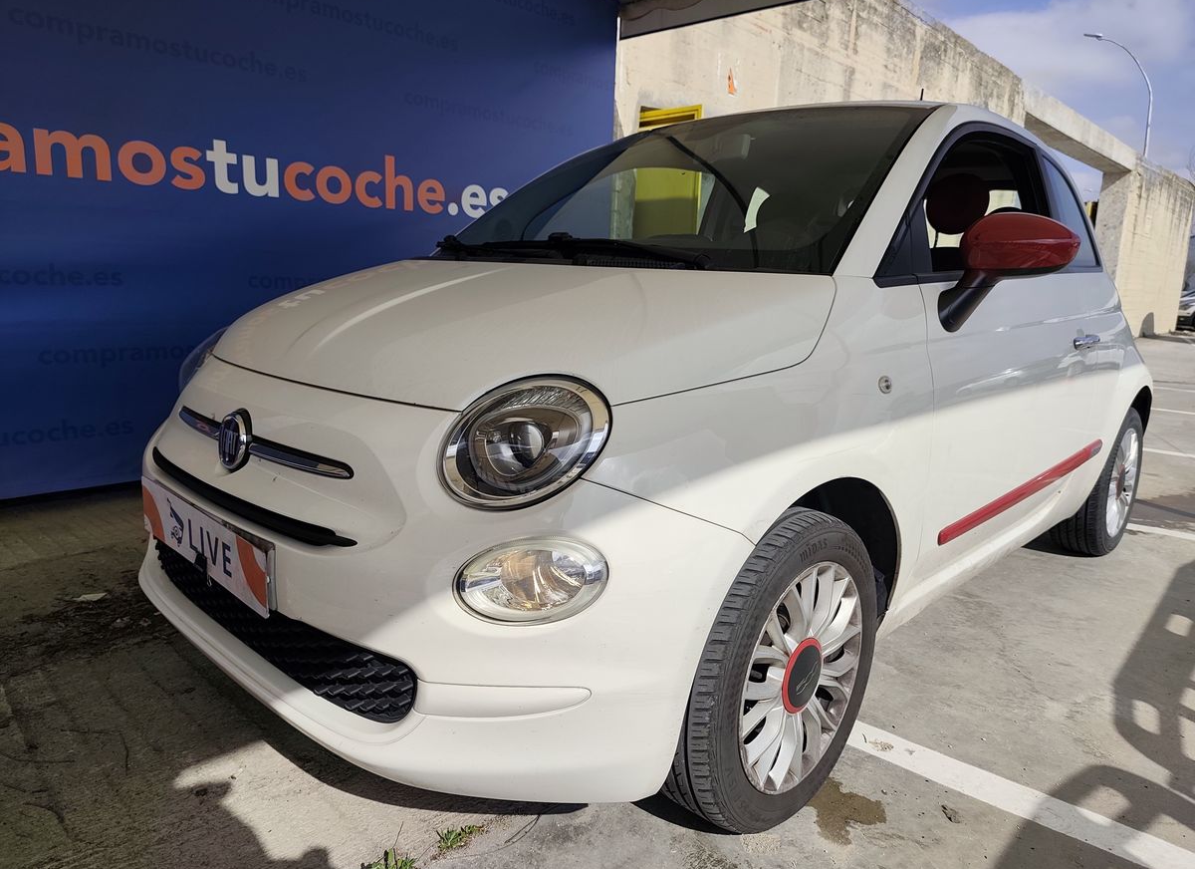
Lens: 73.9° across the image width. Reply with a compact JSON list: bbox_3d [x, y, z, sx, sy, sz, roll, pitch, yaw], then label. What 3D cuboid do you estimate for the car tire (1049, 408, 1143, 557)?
[{"bbox_3d":[1.935,0.172,3.078,0.580,0.578,0.190,-9,14,-44],"label":"car tire"}]

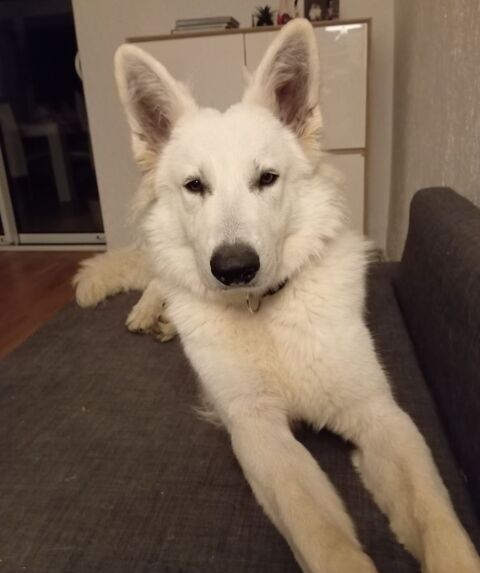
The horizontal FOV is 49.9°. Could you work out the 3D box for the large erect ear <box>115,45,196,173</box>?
[{"bbox_3d":[-0.093,-0.196,0.575,0.070,0.132,0.045,-13,13,15],"label":"large erect ear"}]

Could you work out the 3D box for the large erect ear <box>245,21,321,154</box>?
[{"bbox_3d":[0.047,-0.218,0.575,0.074,0.137,0.045,2,12,-12],"label":"large erect ear"}]

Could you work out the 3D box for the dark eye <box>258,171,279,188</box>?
[{"bbox_3d":[0.028,-0.107,0.515,0.019,0.017,0.012,-8,20,-9],"label":"dark eye"}]

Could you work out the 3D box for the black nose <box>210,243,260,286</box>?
[{"bbox_3d":[-0.004,-0.019,0.438,0.040,0.032,0.028,-4,25,2],"label":"black nose"}]

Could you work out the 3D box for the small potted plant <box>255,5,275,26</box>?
[{"bbox_3d":[0.129,-1.402,2.712,0.103,0.131,0.103,0,18,10],"label":"small potted plant"}]

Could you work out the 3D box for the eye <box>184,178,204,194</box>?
[{"bbox_3d":[-0.045,-0.100,0.515,0.019,0.016,0.012,0,20,12],"label":"eye"}]

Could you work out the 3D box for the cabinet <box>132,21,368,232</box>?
[{"bbox_3d":[0.090,-0.773,2.983,1.251,1.224,0.400,0,18,10],"label":"cabinet"}]

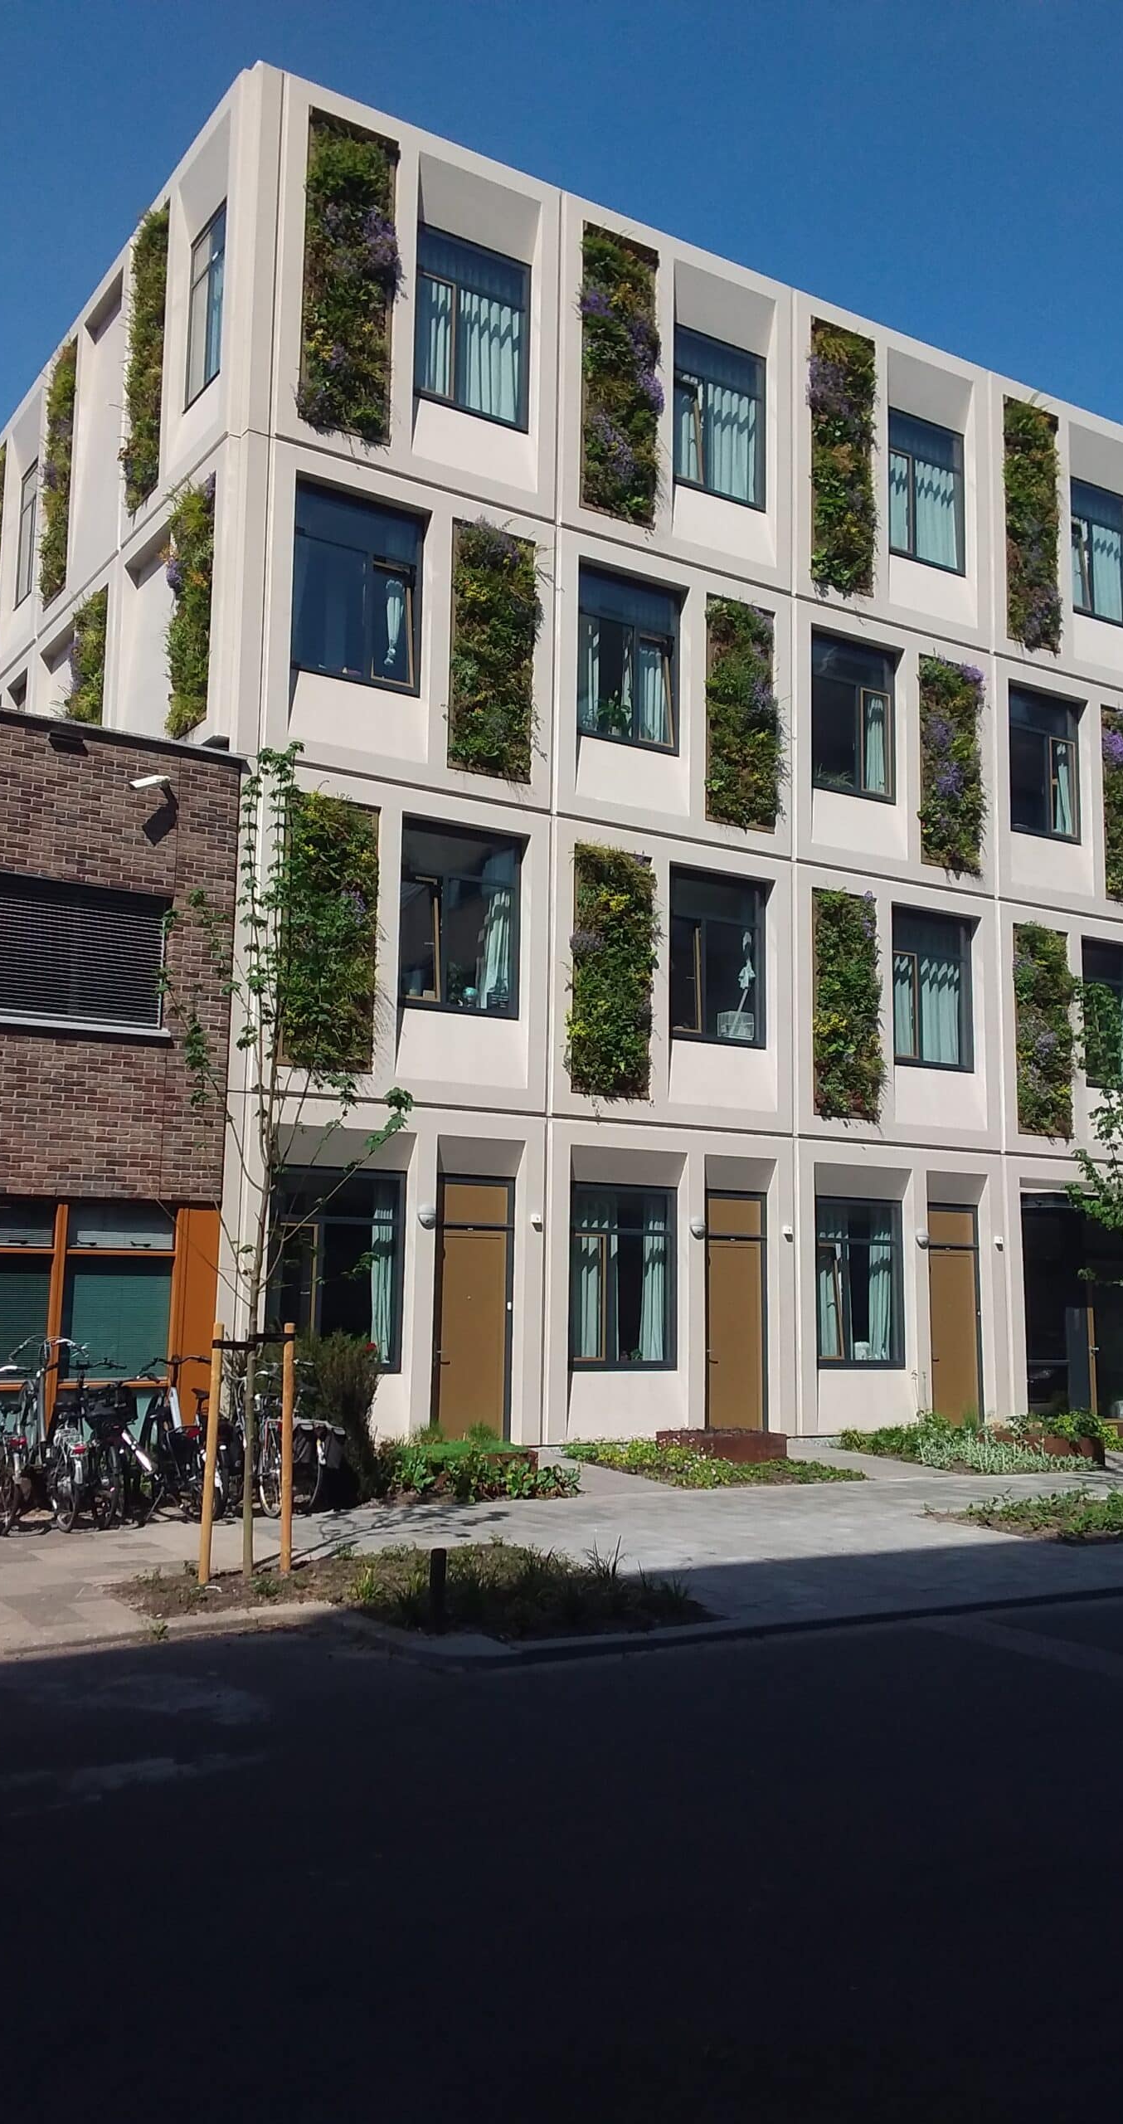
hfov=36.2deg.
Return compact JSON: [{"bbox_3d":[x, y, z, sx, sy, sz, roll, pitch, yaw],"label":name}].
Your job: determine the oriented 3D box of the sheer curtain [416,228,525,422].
[{"bbox_3d":[-1.045,-8.433,19.875,1.489,2.099,0.150,6,-9,-32],"label":"sheer curtain"}]

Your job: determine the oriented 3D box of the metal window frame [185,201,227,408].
[{"bbox_3d":[-3.941,-8.568,19.399,0.150,2.088,1.400,6,-9,-32],"label":"metal window frame"}]

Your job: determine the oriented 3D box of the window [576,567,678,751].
[{"bbox_3d":[0.783,-4.786,20.593,1.510,2.063,0.150,6,-9,-32],"label":"window"}]

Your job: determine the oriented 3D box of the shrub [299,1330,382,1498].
[{"bbox_3d":[-1.960,2.923,14.509,0.780,1.380,0.780,6,-9,-32],"label":"shrub"}]

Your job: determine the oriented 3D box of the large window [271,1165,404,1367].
[{"bbox_3d":[-2.324,2.161,17.723,1.503,2.106,0.150,6,-9,-32],"label":"large window"}]

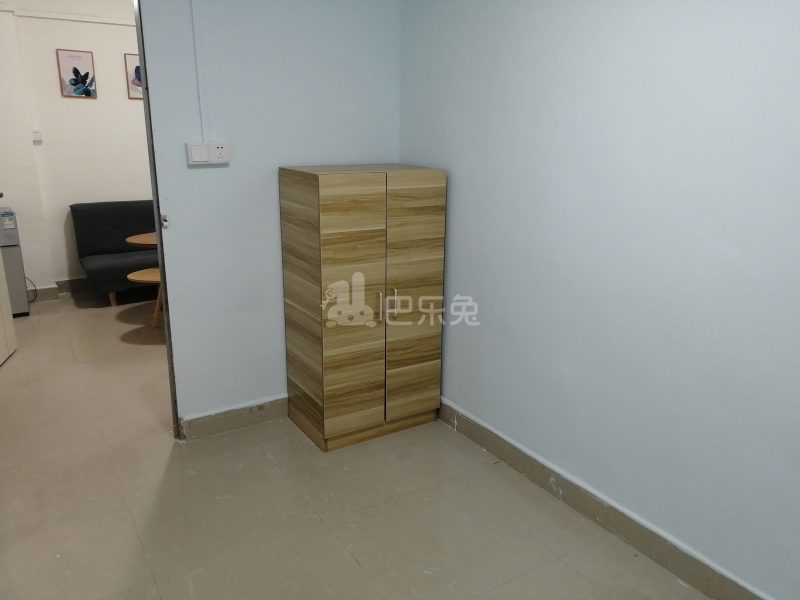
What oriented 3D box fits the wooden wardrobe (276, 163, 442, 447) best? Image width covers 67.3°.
[{"bbox_3d":[-0.174,0.005,2.889,0.638,1.235,0.420,-9,18,-31],"label":"wooden wardrobe"}]

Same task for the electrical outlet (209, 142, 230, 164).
[{"bbox_3d":[-0.783,-0.634,2.601,0.086,0.086,0.034,-8,17,-31],"label":"electrical outlet"}]

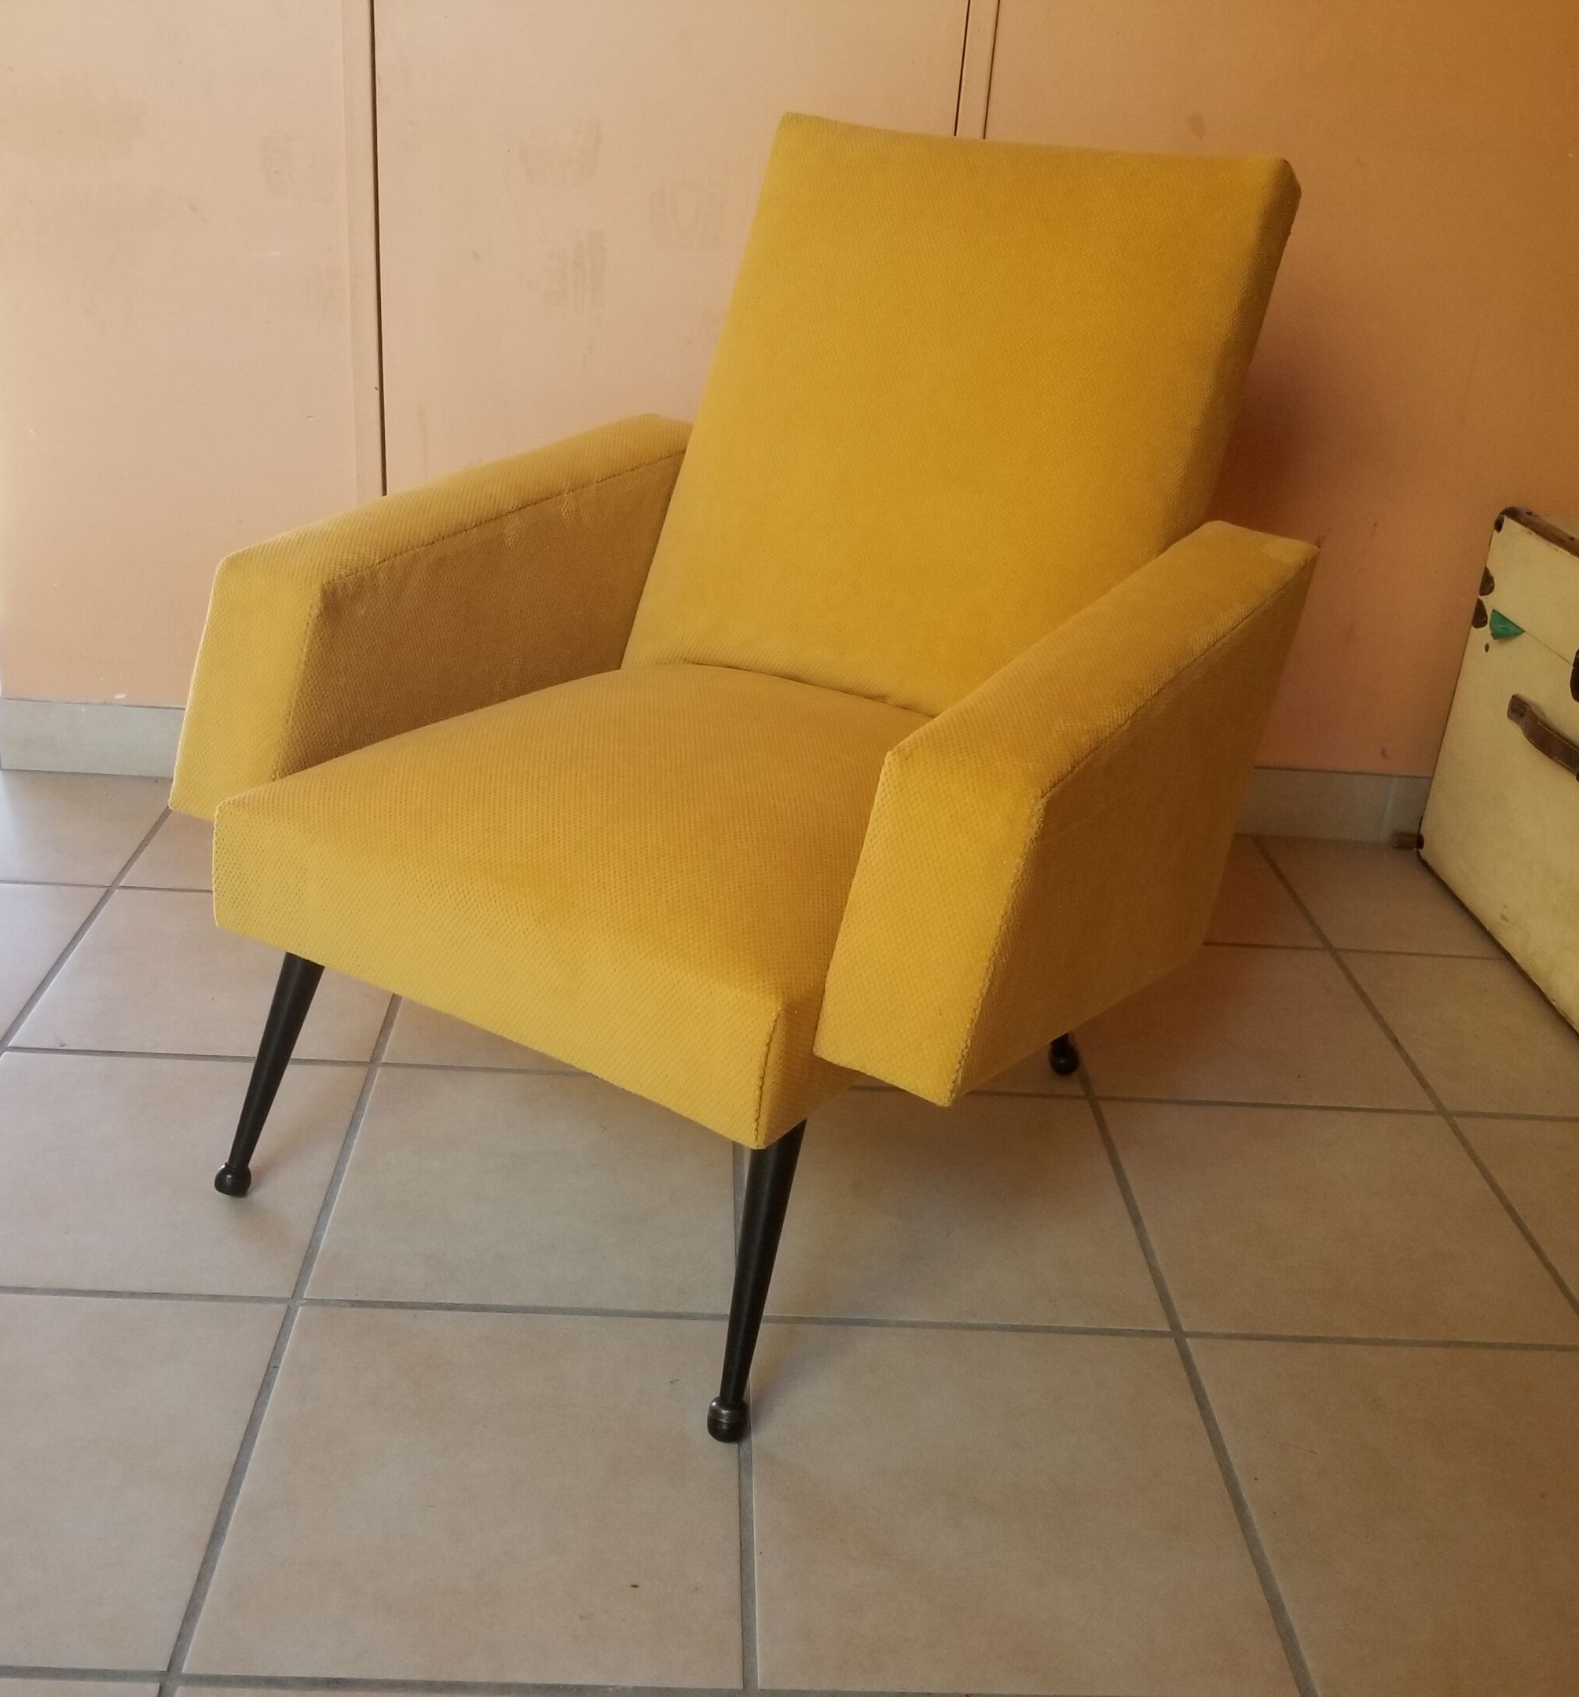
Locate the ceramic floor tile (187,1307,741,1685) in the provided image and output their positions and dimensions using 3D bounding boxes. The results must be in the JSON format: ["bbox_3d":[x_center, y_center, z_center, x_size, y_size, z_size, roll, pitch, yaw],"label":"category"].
[{"bbox_3d":[-0.195,0.421,1.137,0.331,0.010,0.325,3,25,-4],"label":"ceramic floor tile"}]

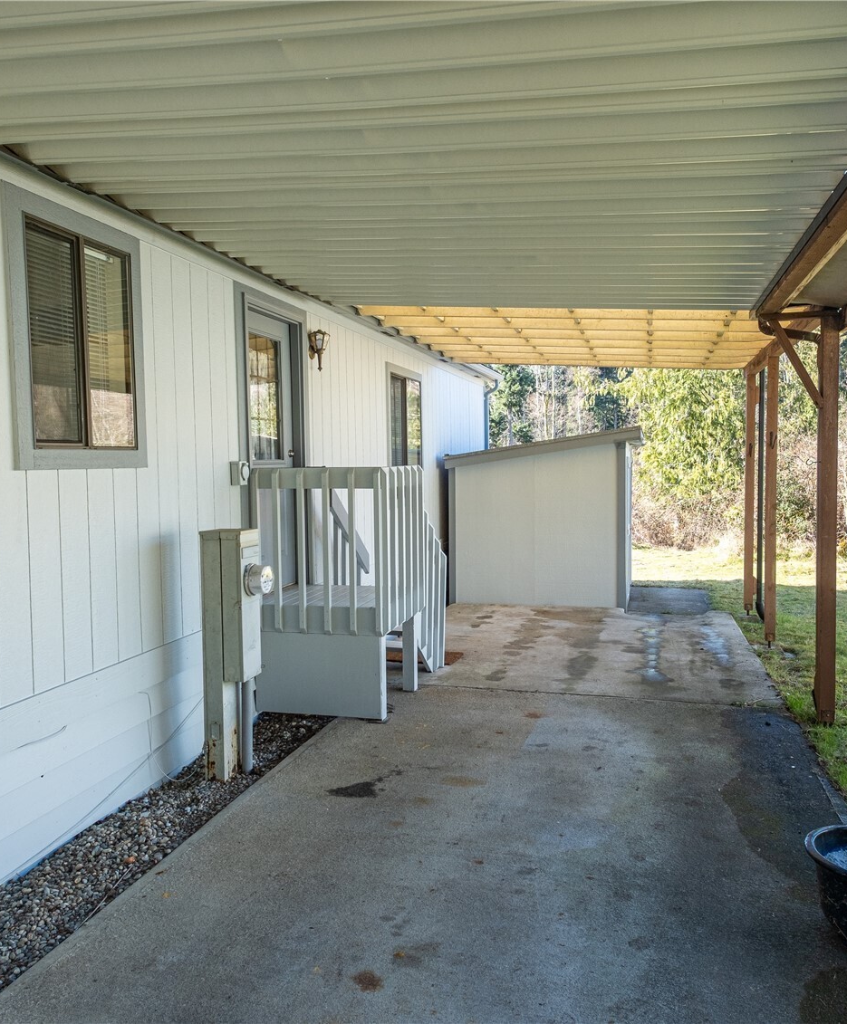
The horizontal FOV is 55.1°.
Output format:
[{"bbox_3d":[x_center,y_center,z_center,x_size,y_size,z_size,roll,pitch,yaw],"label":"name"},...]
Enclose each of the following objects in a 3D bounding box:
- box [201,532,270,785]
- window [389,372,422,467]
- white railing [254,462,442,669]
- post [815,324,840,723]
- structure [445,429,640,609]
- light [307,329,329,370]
[{"bbox_3d":[-1.009,0.790,4.557,0.370,1.385,0.230,0,3,15],"label":"box"},{"bbox_3d":[-0.187,-1.021,9.347,0.080,1.070,1.300,0,3,15],"label":"window"},{"bbox_3d":[-0.481,0.505,6.411,0.950,1.720,1.760,0,3,15],"label":"white railing"},{"bbox_3d":[2.572,0.078,5.167,0.090,2.525,0.090,0,3,15],"label":"post"},{"bbox_3d":[1.633,0.046,10.504,2.280,2.090,2.100,0,3,15],"label":"structure"},{"bbox_3d":[-0.858,-1.321,6.565,0.170,0.335,0.160,0,3,15],"label":"light"}]

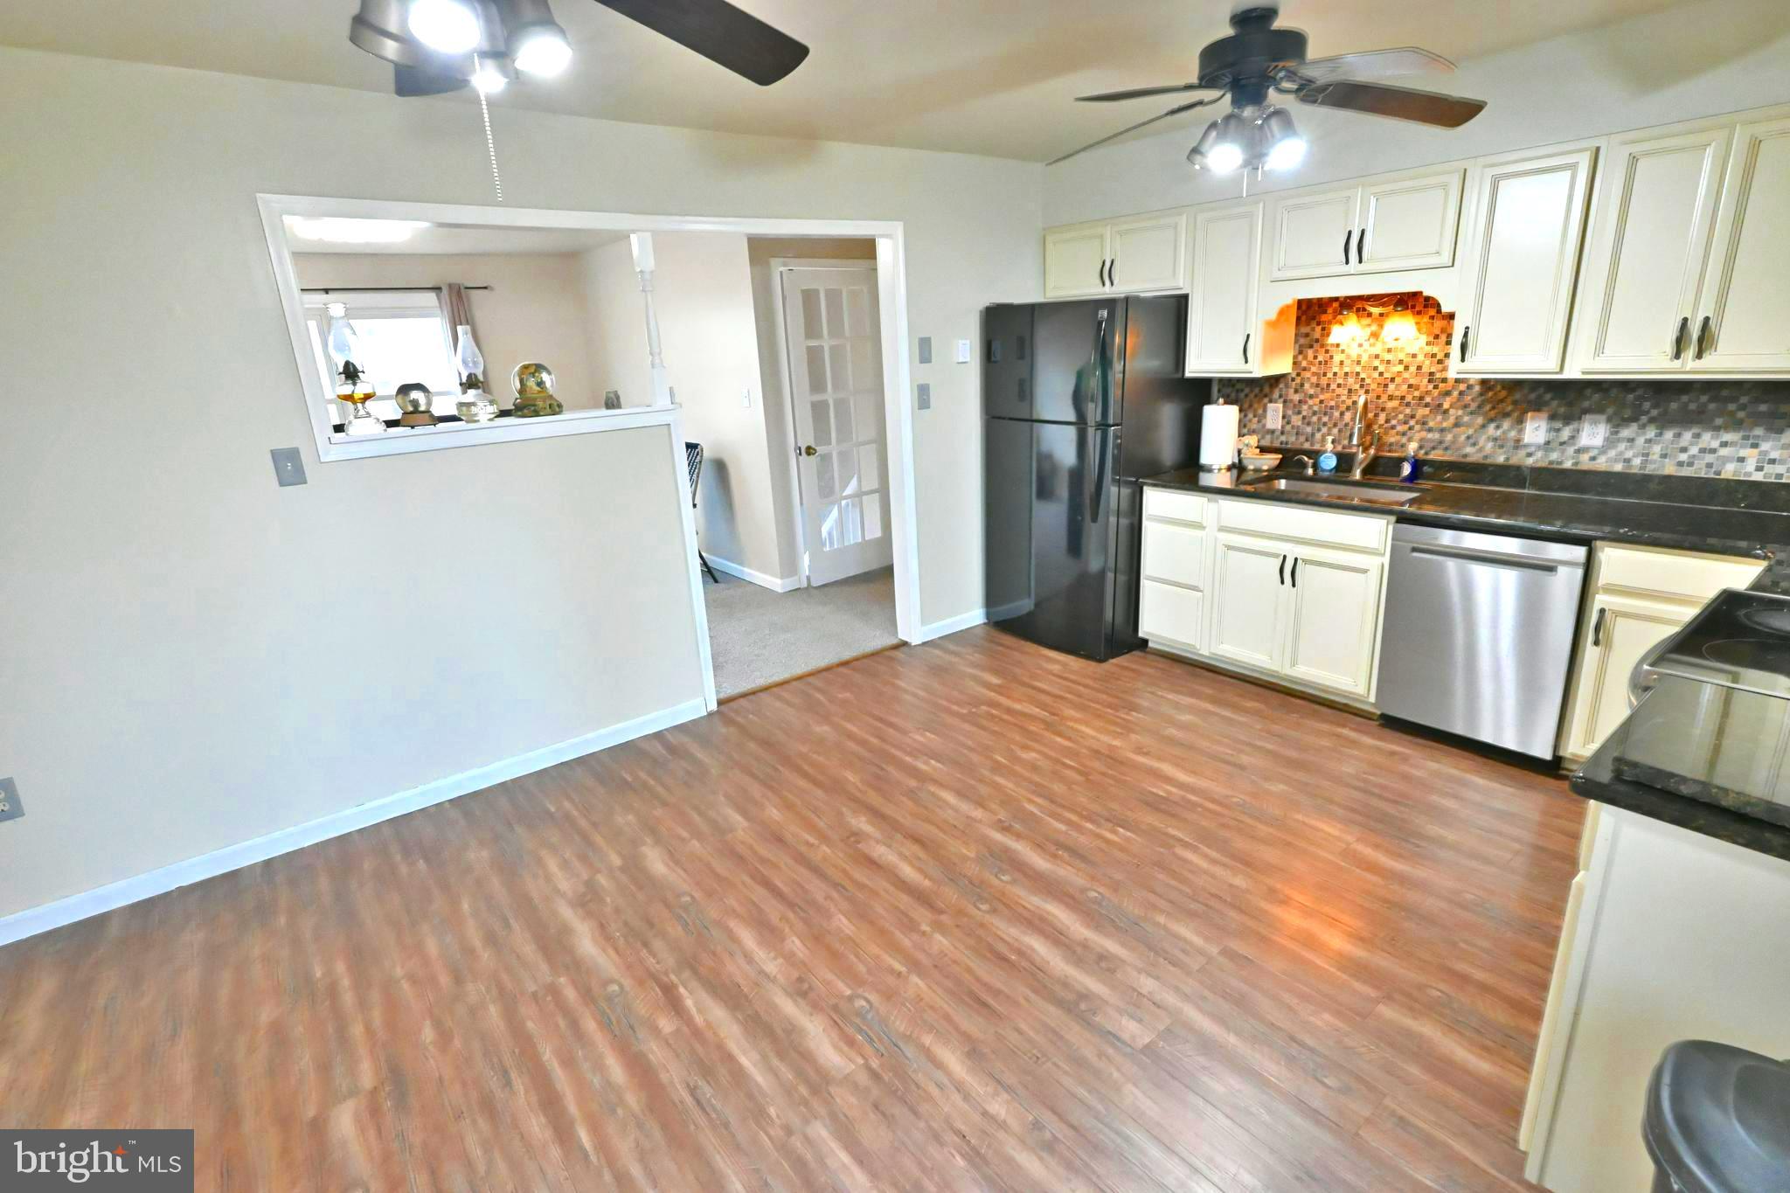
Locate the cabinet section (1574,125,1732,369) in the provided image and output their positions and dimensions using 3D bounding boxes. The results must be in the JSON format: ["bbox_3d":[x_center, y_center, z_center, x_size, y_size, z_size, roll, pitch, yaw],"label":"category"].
[{"bbox_3d":[2.540,-1.125,2.806,0.328,0.740,0.307,-16,21,-35],"label":"cabinet section"}]

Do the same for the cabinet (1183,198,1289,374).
[{"bbox_3d":[1.610,-1.416,3.908,0.335,0.759,0.385,-16,22,-36],"label":"cabinet"}]

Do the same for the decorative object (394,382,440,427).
[{"bbox_3d":[-1.668,-0.668,2.945,0.115,0.142,0.115,-16,22,-36],"label":"decorative object"}]

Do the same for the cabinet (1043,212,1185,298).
[{"bbox_3d":[1.198,-1.720,4.329,0.335,0.384,0.877,-16,22,-36],"label":"cabinet"}]

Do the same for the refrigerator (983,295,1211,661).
[{"bbox_3d":[1.028,-0.648,4.483,0.800,1.735,0.810,-16,22,-36],"label":"refrigerator"}]

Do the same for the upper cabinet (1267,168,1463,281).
[{"bbox_3d":[1.954,-1.499,3.459,0.325,0.361,0.767,-16,21,-35],"label":"upper cabinet"}]

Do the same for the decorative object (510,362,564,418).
[{"bbox_3d":[-1.384,-0.792,3.239,0.180,0.208,0.150,-16,21,-35],"label":"decorative object"}]

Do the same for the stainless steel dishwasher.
[{"bbox_3d":[2.323,0.102,3.260,0.590,0.812,0.600,-16,22,-36],"label":"stainless steel dishwasher"}]

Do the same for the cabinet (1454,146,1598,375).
[{"bbox_3d":[2.322,-1.194,3.065,0.335,0.759,0.370,-16,22,-36],"label":"cabinet"}]

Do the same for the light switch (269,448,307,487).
[{"bbox_3d":[-1.976,-0.422,2.760,0.074,0.120,0.010,-16,21,-35],"label":"light switch"}]

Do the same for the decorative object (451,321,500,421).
[{"bbox_3d":[-1.549,-0.814,3.100,0.146,0.345,0.146,-16,21,-35],"label":"decorative object"}]

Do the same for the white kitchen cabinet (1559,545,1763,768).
[{"bbox_3d":[2.656,0.162,2.854,0.625,0.772,0.427,-16,21,-35],"label":"white kitchen cabinet"}]

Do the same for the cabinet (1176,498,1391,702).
[{"bbox_3d":[1.917,-0.075,3.774,0.625,0.772,0.792,-16,21,-35],"label":"cabinet"}]

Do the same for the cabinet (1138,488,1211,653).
[{"bbox_3d":[1.562,-0.189,4.217,0.625,0.772,0.366,-16,21,-35],"label":"cabinet"}]

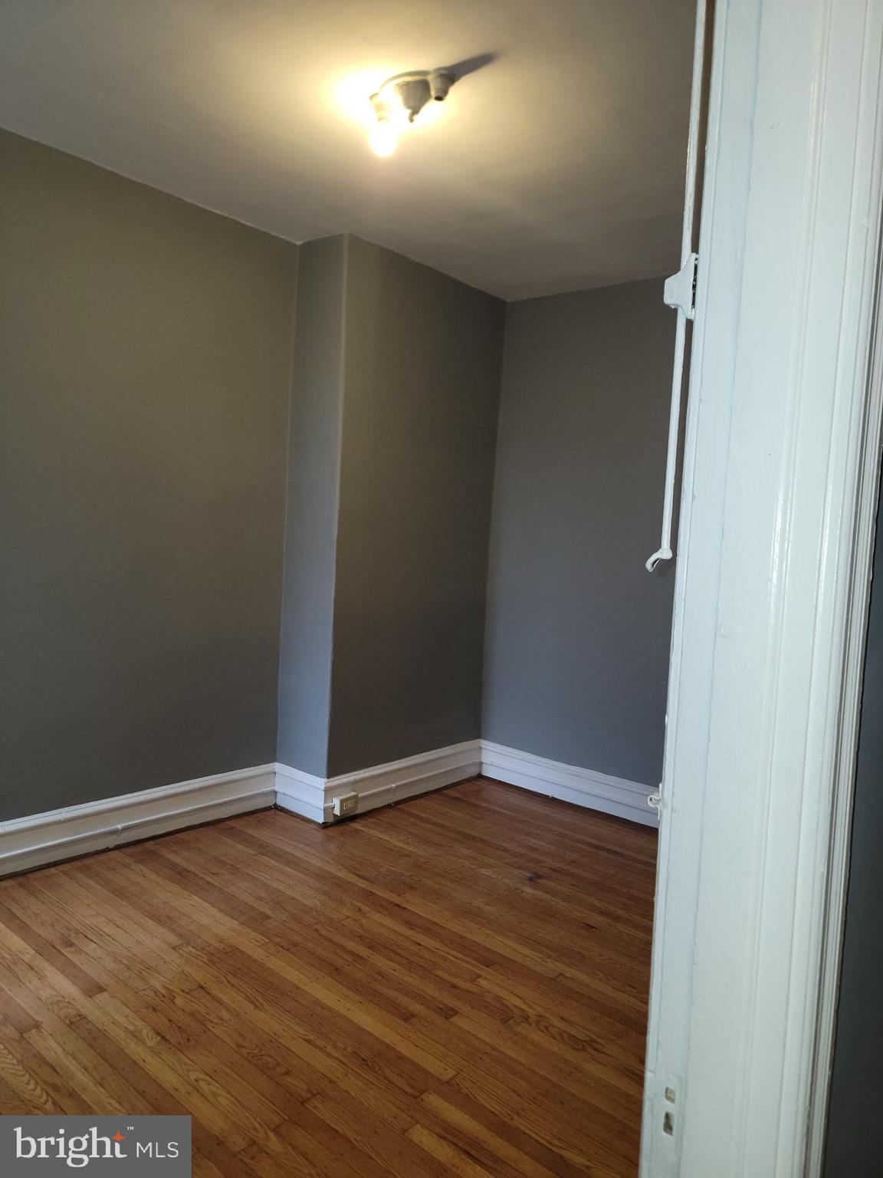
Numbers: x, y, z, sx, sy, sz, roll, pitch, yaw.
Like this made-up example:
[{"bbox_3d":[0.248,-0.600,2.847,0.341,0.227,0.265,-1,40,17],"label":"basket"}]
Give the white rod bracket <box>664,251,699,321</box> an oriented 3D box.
[{"bbox_3d":[0.238,-0.292,0.803,0.031,0.063,0.022,6,4,41],"label":"white rod bracket"}]

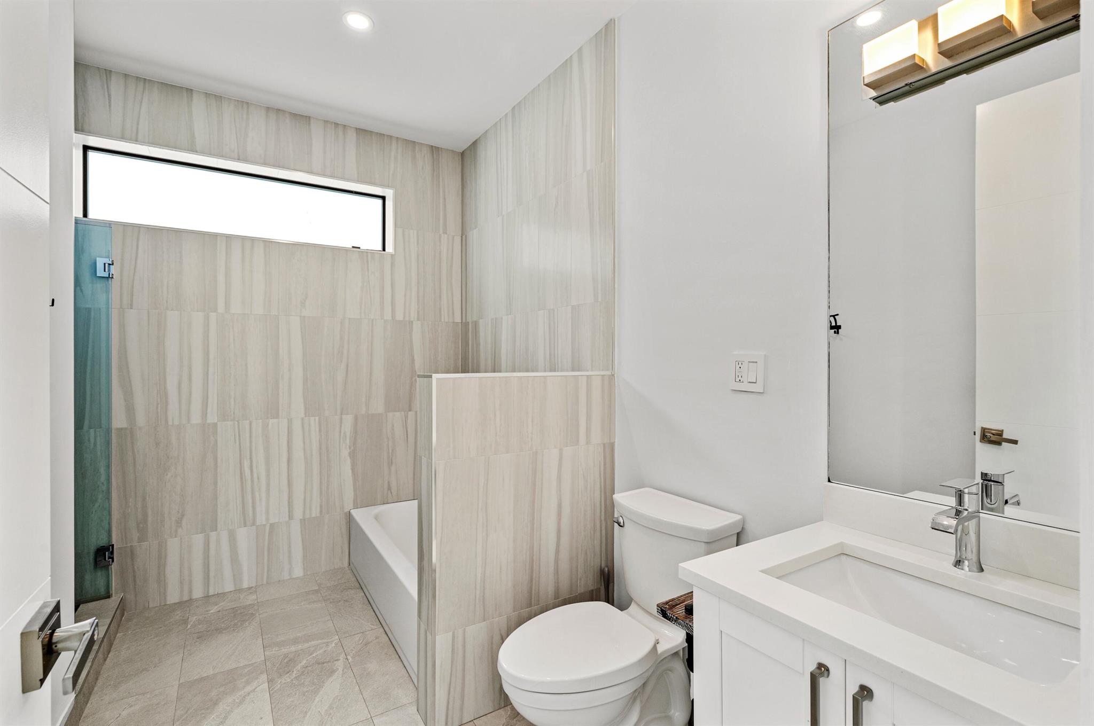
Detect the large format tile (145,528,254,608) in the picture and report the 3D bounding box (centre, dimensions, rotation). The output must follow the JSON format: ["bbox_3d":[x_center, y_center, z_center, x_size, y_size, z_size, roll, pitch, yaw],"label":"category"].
[{"bbox_3d":[-1.877,1.109,2.664,0.488,0.345,0.012,0,0,-33],"label":"large format tile"}]

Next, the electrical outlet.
[{"bbox_3d":[0.632,0.031,1.537,0.010,0.119,0.117,0,0,-33],"label":"electrical outlet"}]

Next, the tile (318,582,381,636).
[{"bbox_3d":[-1.041,1.285,2.560,0.202,0.012,0.605,0,0,-33],"label":"tile"}]

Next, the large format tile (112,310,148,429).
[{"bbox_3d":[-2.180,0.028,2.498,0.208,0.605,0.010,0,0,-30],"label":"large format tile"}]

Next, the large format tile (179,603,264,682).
[{"bbox_3d":[-1.503,1.284,2.262,0.296,0.012,0.595,0,0,-33],"label":"large format tile"}]

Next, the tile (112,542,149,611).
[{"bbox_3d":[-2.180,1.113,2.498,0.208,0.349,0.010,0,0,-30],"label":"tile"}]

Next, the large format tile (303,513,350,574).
[{"bbox_3d":[-1.359,1.110,2.998,0.260,0.345,0.012,0,0,-33],"label":"large format tile"}]

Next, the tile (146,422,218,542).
[{"bbox_3d":[-1.961,0.634,2.627,0.300,0.608,0.010,0,0,-30],"label":"tile"}]

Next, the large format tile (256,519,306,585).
[{"bbox_3d":[-1.568,1.110,2.863,0.247,0.345,0.012,0,0,-33],"label":"large format tile"}]

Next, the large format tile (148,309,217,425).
[{"bbox_3d":[-1.961,0.028,2.627,0.300,0.605,0.010,0,0,-30],"label":"large format tile"}]

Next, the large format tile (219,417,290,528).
[{"bbox_3d":[-1.682,0.632,2.791,0.348,0.610,0.012,0,0,-33],"label":"large format tile"}]

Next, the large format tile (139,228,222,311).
[{"bbox_3d":[-1.961,-0.494,2.627,0.300,0.440,0.010,0,0,-30],"label":"large format tile"}]

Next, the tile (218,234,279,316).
[{"bbox_3d":[-1.703,-0.494,2.779,0.300,0.440,0.010,0,0,-30],"label":"tile"}]

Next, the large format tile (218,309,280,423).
[{"bbox_3d":[-1.702,0.023,2.779,0.304,0.610,0.012,0,0,-33],"label":"large format tile"}]

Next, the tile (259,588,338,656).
[{"bbox_3d":[-1.257,1.293,2.436,0.302,0.010,0.605,0,0,-33],"label":"tile"}]

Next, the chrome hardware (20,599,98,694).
[{"bbox_3d":[-0.561,0.330,0.557,0.054,0.068,0.117,0,0,-30],"label":"chrome hardware"}]

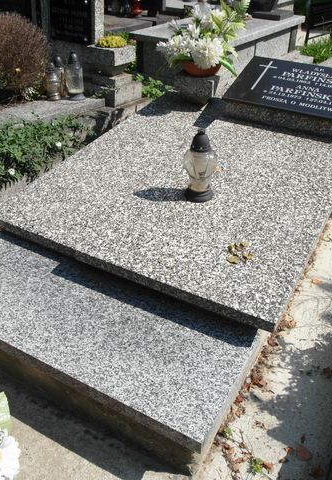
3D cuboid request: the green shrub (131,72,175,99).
[{"bbox_3d":[-0.093,-1.056,3.072,0.300,0.200,0.280,19,41,23],"label":"green shrub"}]

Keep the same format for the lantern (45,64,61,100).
[{"bbox_3d":[-0.734,-1.025,2.869,0.099,0.219,0.099,0,37,0],"label":"lantern"}]

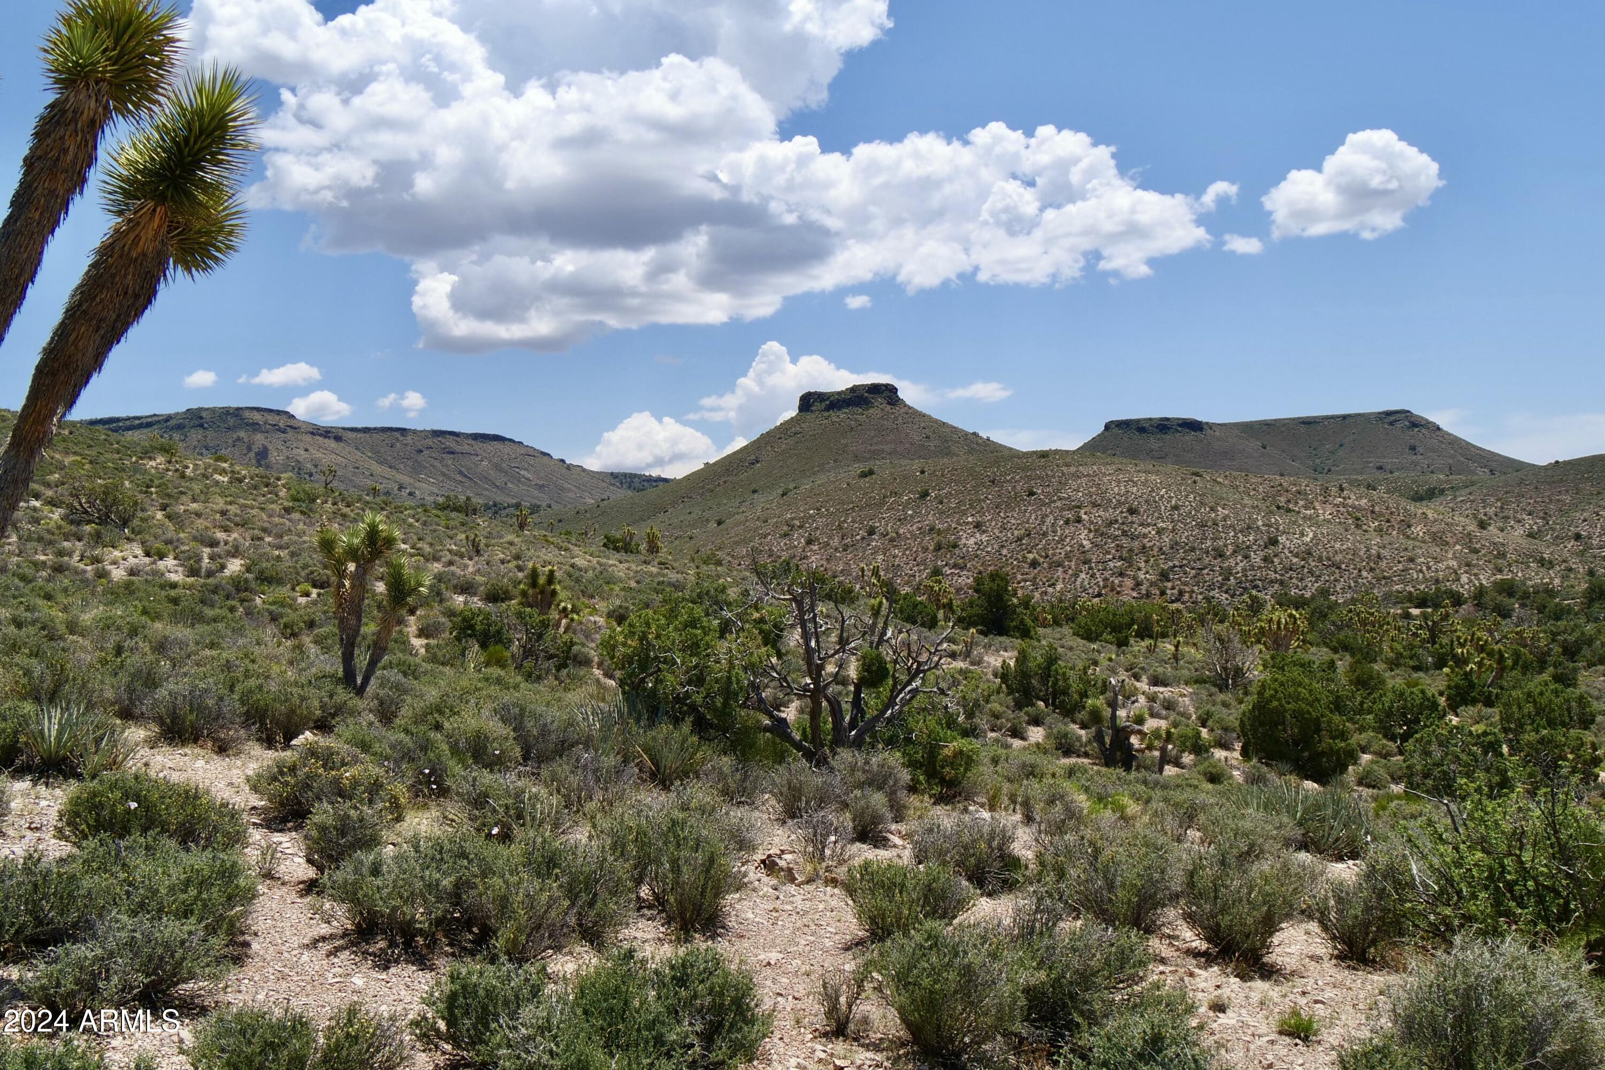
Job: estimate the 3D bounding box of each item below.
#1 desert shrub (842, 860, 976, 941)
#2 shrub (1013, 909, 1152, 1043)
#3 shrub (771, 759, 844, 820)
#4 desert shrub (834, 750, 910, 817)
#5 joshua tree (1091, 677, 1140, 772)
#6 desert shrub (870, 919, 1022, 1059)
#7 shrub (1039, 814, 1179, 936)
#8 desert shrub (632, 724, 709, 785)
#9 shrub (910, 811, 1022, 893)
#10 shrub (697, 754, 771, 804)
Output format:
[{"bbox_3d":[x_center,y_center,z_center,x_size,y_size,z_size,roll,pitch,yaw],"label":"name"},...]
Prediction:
[{"bbox_3d":[0.475,1.628,6.750,0.597,0.356,0.500,0,0,0],"label":"desert shrub"},{"bbox_3d":[1.107,1.745,6.000,0.551,0.515,0.523,0,0,0],"label":"shrub"},{"bbox_3d":[0.036,2.090,12.500,0.600,0.482,0.570,0,0,0],"label":"shrub"},{"bbox_3d":[0.579,2.060,12.600,0.625,0.574,0.594,0,0,0],"label":"desert shrub"},{"bbox_3d":[4.025,2.437,19.500,0.613,1.190,0.500,0,0,0],"label":"joshua tree"},{"bbox_3d":[0.547,1.727,5.750,0.576,0.508,0.547,0,0,0],"label":"desert shrub"},{"bbox_3d":[1.403,1.562,6.950,0.650,0.524,0.560,0,0,0],"label":"shrub"},{"bbox_3d":[-0.955,1.593,11.000,0.537,0.473,0.520,0,0,0],"label":"desert shrub"},{"bbox_3d":[0.972,1.884,9.000,0.670,0.492,0.603,0,0,0],"label":"shrub"},{"bbox_3d":[-0.591,2.098,13.000,0.635,0.430,0.603,0,0,0],"label":"shrub"}]

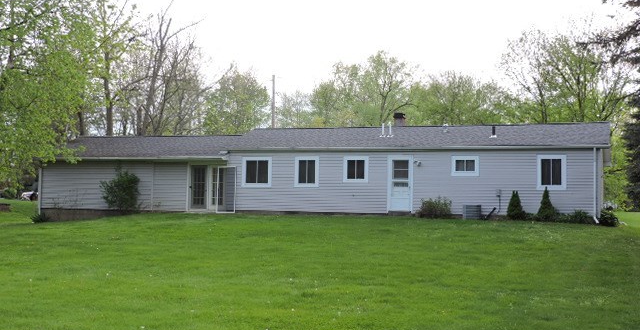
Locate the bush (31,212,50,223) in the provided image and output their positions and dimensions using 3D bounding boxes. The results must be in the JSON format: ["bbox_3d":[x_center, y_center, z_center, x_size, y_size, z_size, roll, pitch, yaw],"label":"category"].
[{"bbox_3d":[-12.657,2.386,36.000,0.750,0.500,0.700,0,-3,19],"label":"bush"}]

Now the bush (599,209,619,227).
[{"bbox_3d":[10.125,1.878,27.900,0.680,0.600,0.680,0,-3,19],"label":"bush"}]

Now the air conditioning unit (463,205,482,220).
[{"bbox_3d":[5.582,1.746,29.100,0.620,0.500,0.620,0,-3,19],"label":"air conditioning unit"}]

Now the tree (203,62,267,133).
[{"bbox_3d":[-6.606,-1.885,61.696,5.700,12.000,5.700,0,-3,19],"label":"tree"}]

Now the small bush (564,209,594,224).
[{"bbox_3d":[9.140,1.824,28.000,1.000,0.480,0.800,0,-3,19],"label":"small bush"}]

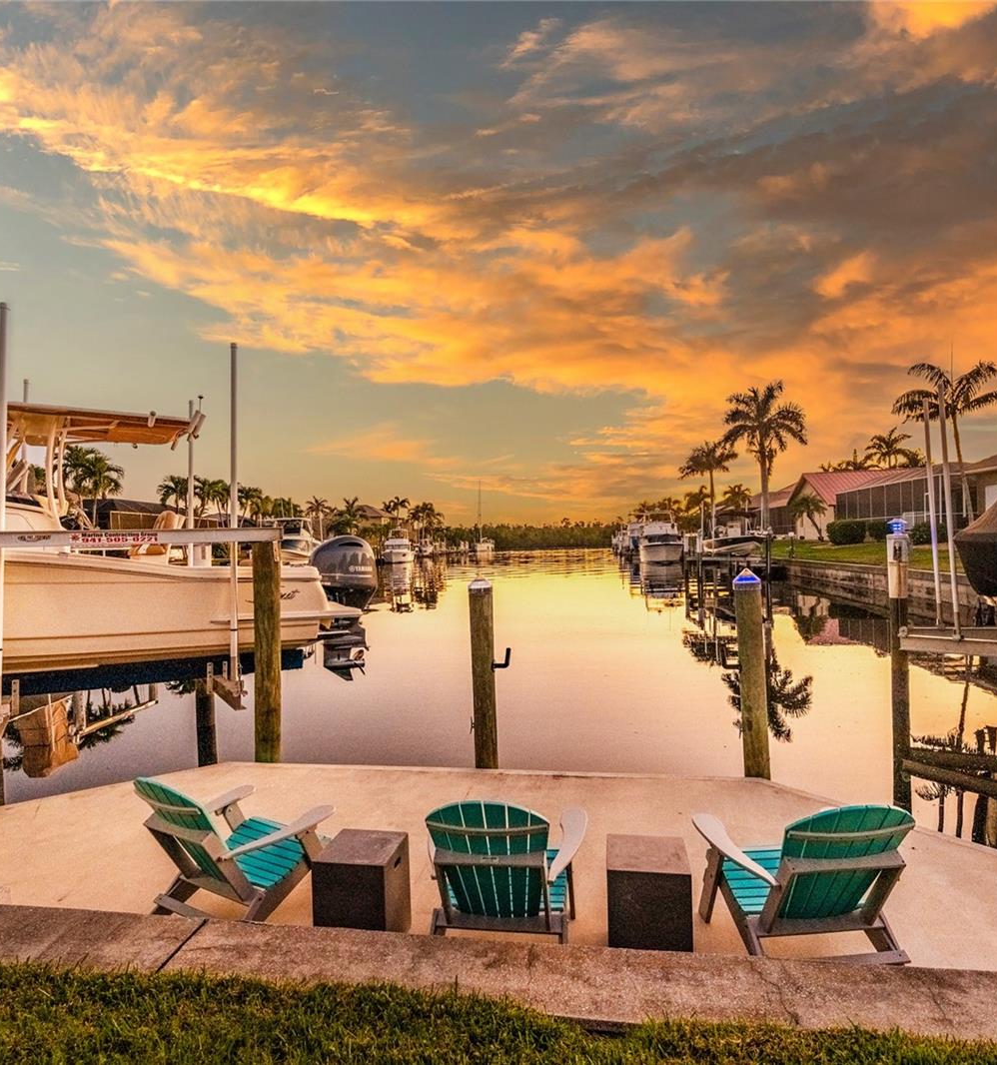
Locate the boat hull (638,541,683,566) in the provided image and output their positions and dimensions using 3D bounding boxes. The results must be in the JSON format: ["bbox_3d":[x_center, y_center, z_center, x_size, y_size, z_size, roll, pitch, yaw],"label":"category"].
[{"bbox_3d":[15.875,1.960,61.000,3.900,2.200,11.000,-1,-1,8],"label":"boat hull"}]

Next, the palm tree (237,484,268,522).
[{"bbox_3d":[-18.879,-0.660,47.969,2.600,6.202,2.600,-1,-1,0],"label":"palm tree"}]

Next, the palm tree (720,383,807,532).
[{"bbox_3d":[23.488,-6.241,55.000,7.100,14.250,7.100,-1,-1,0],"label":"palm tree"}]

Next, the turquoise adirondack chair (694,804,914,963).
[{"bbox_3d":[1.501,1.564,2.998,0.845,0.887,0.908,-1,-1,-4],"label":"turquoise adirondack chair"}]

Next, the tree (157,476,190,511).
[{"bbox_3d":[-22.346,-0.749,42.968,2.500,6.450,2.500,-1,-1,0],"label":"tree"}]

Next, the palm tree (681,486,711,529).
[{"bbox_3d":[26.217,-2.292,81.960,4.000,7.936,4.000,-1,-1,0],"label":"palm tree"}]

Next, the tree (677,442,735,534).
[{"bbox_3d":[23.238,-4.250,67.941,6.000,11.717,6.000,-1,-1,0],"label":"tree"}]

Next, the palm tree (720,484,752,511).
[{"bbox_3d":[28.804,-2.166,74.963,4.000,7.419,4.000,-1,-1,0],"label":"palm tree"}]

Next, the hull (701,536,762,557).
[{"bbox_3d":[12.589,0.760,33.500,2.300,1.200,5.500,-1,-1,5],"label":"hull"}]

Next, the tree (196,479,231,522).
[{"bbox_3d":[-19.746,-0.864,43.000,2.500,5.873,2.500,-1,-1,0],"label":"tree"}]

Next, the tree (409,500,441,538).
[{"bbox_3d":[-11.756,-1.406,100.000,5.000,7.632,5.000,-1,-1,0],"label":"tree"}]

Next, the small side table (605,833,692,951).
[{"bbox_3d":[0.724,1.789,2.996,0.371,0.477,0.351,-1,-1,10],"label":"small side table"}]

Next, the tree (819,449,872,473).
[{"bbox_3d":[36.437,-3.747,64.950,5.200,10.004,5.200,-1,-1,0],"label":"tree"}]

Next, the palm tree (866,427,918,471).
[{"bbox_3d":[42.842,-5.463,68.000,5.000,12.292,5.000,-1,-1,0],"label":"palm tree"}]

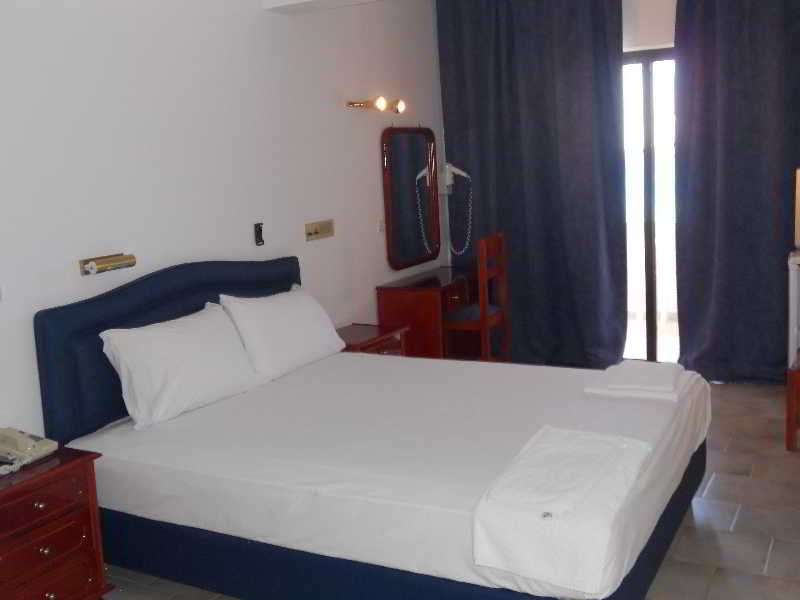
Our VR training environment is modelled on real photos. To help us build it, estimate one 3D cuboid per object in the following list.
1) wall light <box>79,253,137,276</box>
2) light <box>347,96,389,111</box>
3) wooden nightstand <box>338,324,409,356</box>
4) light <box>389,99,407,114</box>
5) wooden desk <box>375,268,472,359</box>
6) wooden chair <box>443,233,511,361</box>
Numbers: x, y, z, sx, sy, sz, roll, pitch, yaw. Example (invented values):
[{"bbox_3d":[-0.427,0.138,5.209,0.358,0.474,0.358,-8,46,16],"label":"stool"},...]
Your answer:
[{"bbox_3d":[-1.169,-0.145,3.547,0.085,0.064,0.231,2,11,28],"label":"wall light"},{"bbox_3d":[-0.185,-1.169,5.247,0.149,0.081,0.246,2,11,28],"label":"light"},{"bbox_3d":[-0.229,0.441,5.026,0.372,0.507,0.529,2,11,28],"label":"wooden nightstand"},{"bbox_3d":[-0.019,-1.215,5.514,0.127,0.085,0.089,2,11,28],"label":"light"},{"bbox_3d":[0.283,0.184,5.885,0.447,0.678,0.931,2,11,28],"label":"wooden desk"},{"bbox_3d":[0.434,0.070,5.611,0.414,0.975,0.361,2,11,28],"label":"wooden chair"}]

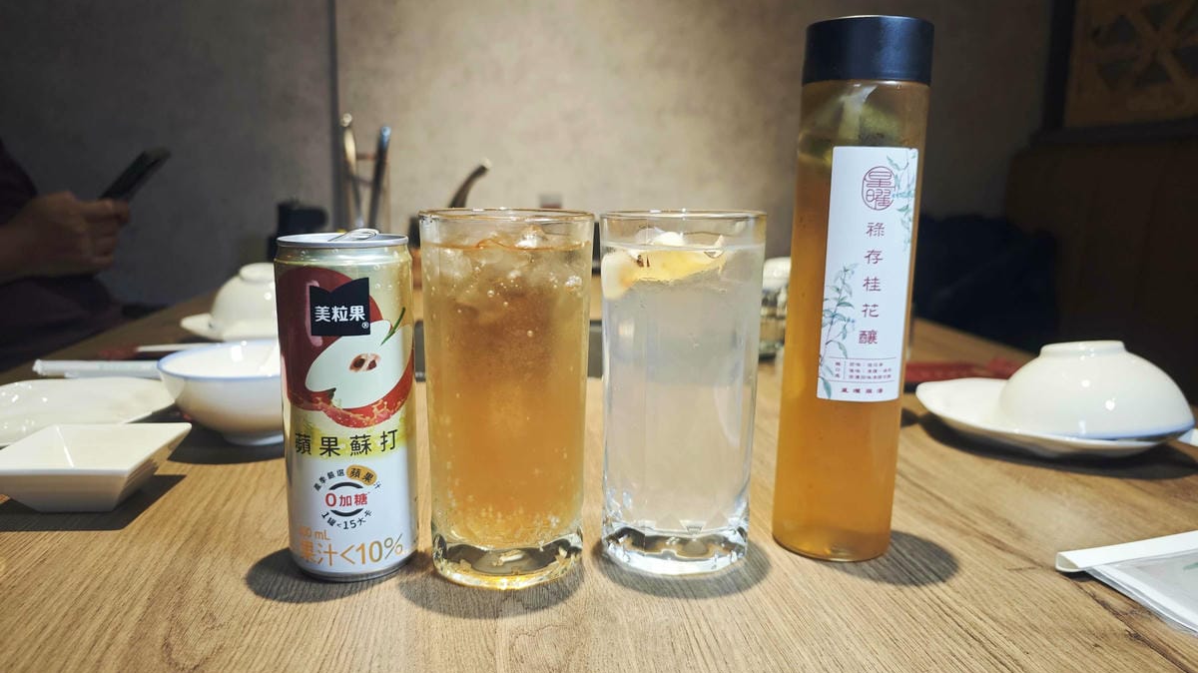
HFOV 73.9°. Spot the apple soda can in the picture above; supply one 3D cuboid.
[{"bbox_3d":[-0.110,0.029,0.352,0.057,0.144,0.057,-2,11,-14],"label":"apple soda can"}]

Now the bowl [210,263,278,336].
[{"bbox_3d":[-0.370,-0.049,0.889,0.119,0.051,0.119,2,18,-1],"label":"bowl"}]

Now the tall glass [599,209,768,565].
[{"bbox_3d":[0.037,0.022,0.367,0.073,0.155,0.073,1,11,0],"label":"tall glass"}]

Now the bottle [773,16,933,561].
[{"bbox_3d":[0.115,-0.018,0.368,0.055,0.236,0.055,1,11,0],"label":"bottle"}]

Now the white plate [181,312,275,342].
[{"bbox_3d":[-0.358,-0.009,0.852,0.163,0.023,0.163,1,11,0],"label":"white plate"}]

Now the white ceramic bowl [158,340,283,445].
[{"bbox_3d":[-0.223,0.040,0.531,0.120,0.051,0.120,1,11,0],"label":"white ceramic bowl"}]

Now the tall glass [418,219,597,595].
[{"bbox_3d":[-0.040,0.025,0.351,0.073,0.155,0.073,1,11,0],"label":"tall glass"}]

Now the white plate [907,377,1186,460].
[{"bbox_3d":[0.305,0.059,0.553,0.163,0.023,0.163,1,11,0],"label":"white plate"}]

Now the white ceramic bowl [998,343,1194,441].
[{"bbox_3d":[0.327,0.032,0.537,0.117,0.050,0.117,-7,5,2],"label":"white ceramic bowl"}]

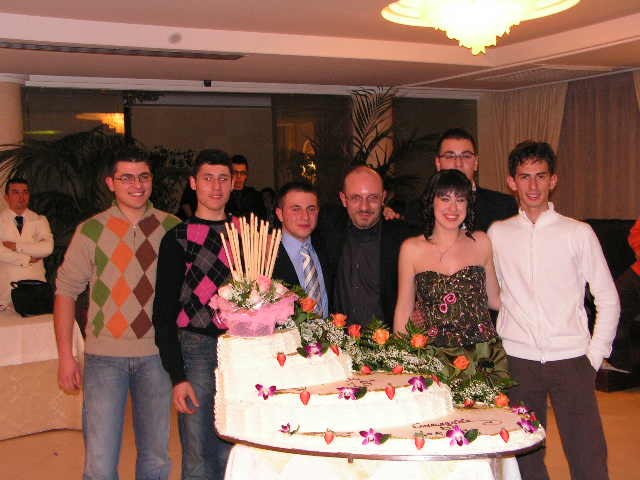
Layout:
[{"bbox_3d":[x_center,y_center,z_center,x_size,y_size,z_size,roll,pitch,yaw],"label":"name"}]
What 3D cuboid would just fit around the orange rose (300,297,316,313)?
[{"bbox_3d":[-0.036,0.202,2.600,0.050,0.050,0.050,0,0,0],"label":"orange rose"}]

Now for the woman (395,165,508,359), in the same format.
[{"bbox_3d":[0.500,0.551,3.250,0.500,1.660,0.360,0,0,0],"label":"woman"}]

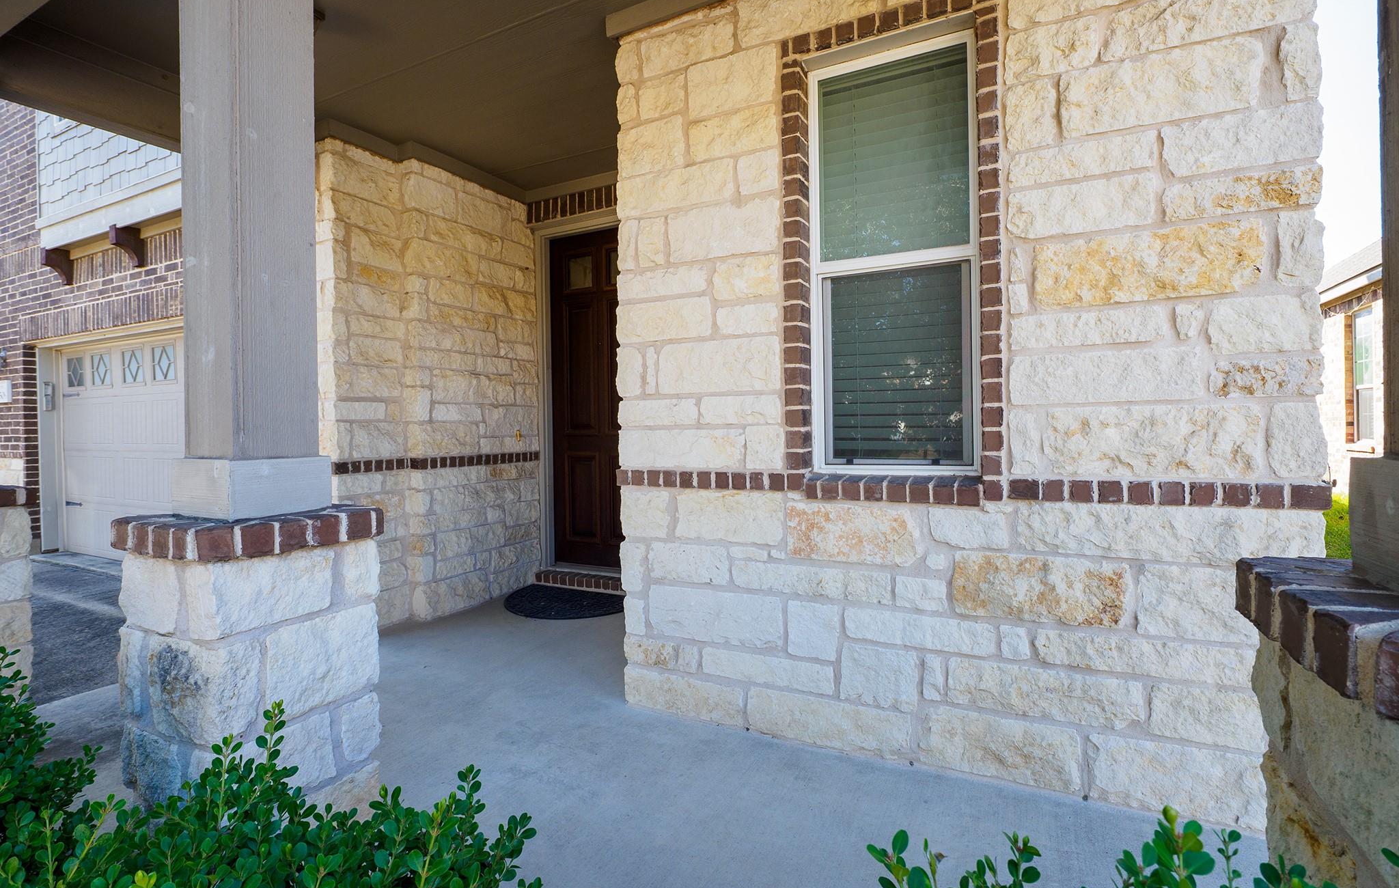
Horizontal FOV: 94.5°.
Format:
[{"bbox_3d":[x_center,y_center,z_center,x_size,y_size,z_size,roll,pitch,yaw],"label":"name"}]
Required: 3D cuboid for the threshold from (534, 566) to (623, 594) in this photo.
[{"bbox_3d":[-0.736,1.015,4.762,1.040,0.100,0.190,0,1,26],"label":"threshold"}]

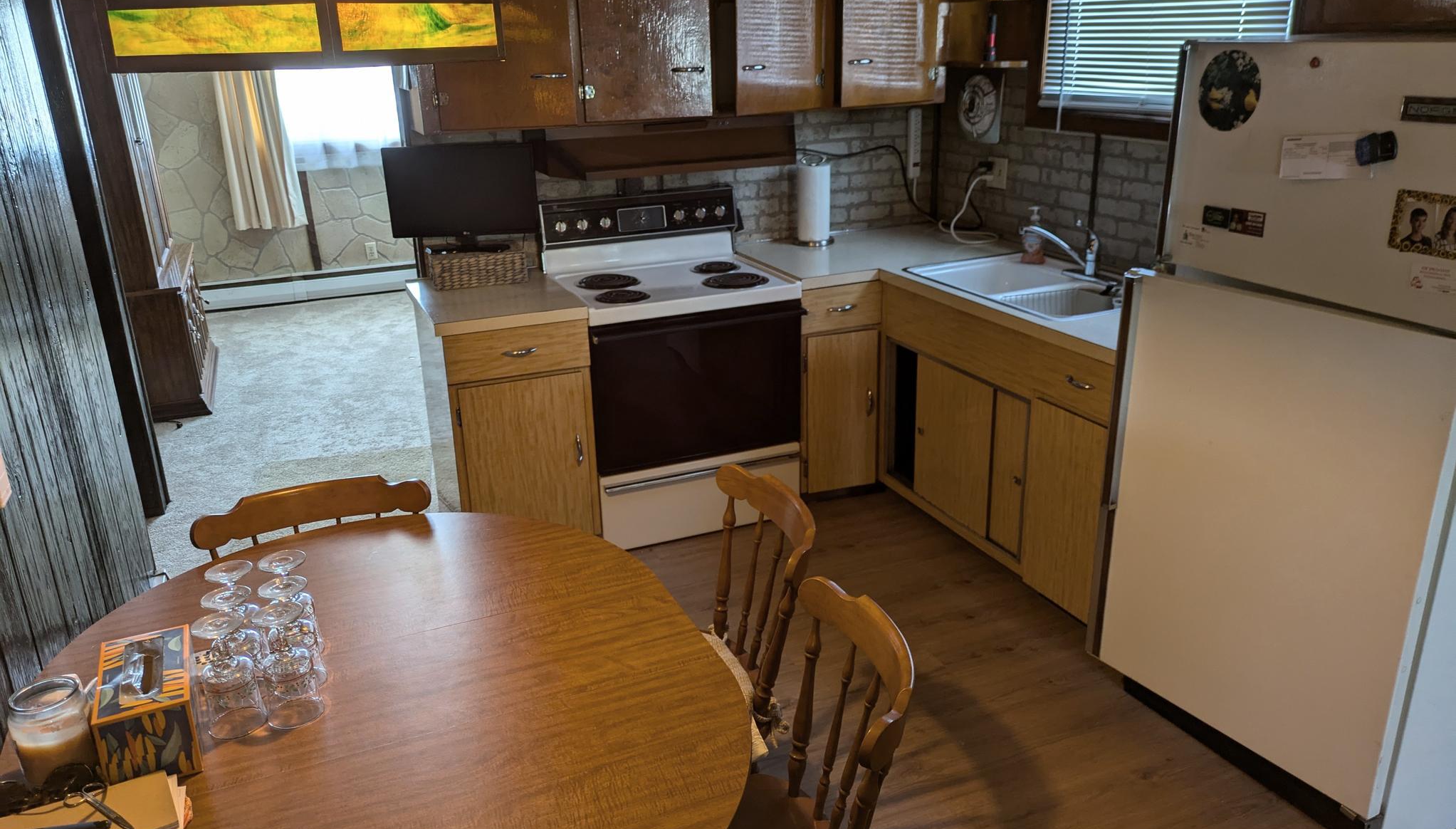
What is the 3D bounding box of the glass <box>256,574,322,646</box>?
[{"bbox_3d":[-0.709,0.356,1.714,0.082,0.169,0.082,-9,22,-21],"label":"glass"}]

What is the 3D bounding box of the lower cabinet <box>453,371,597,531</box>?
[{"bbox_3d":[-0.787,0.096,3.741,0.460,0.700,0.620,-10,22,-23],"label":"lower cabinet"}]

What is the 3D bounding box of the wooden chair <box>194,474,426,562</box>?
[{"bbox_3d":[-0.769,0.636,2.092,0.460,0.875,0.520,-8,21,-18],"label":"wooden chair"}]

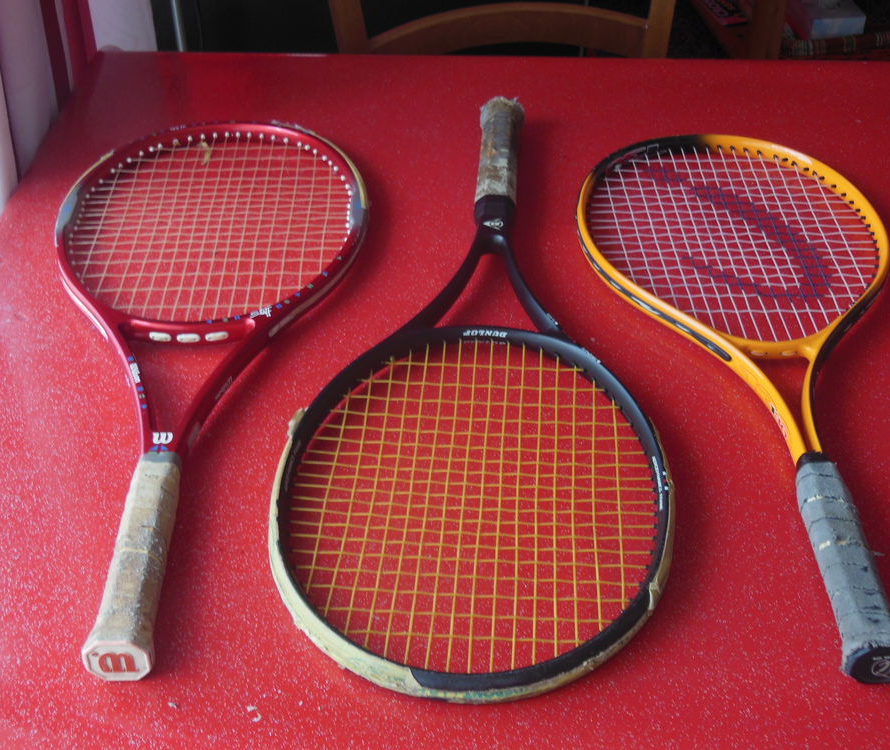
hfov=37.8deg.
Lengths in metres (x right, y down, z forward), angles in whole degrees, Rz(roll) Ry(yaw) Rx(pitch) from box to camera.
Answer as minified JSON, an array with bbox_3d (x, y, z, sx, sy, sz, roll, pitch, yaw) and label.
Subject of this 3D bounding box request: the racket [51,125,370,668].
[{"bbox_3d":[-0.197,-0.043,1.018,0.269,0.034,0.679,-1,38,-1],"label":"racket"}]

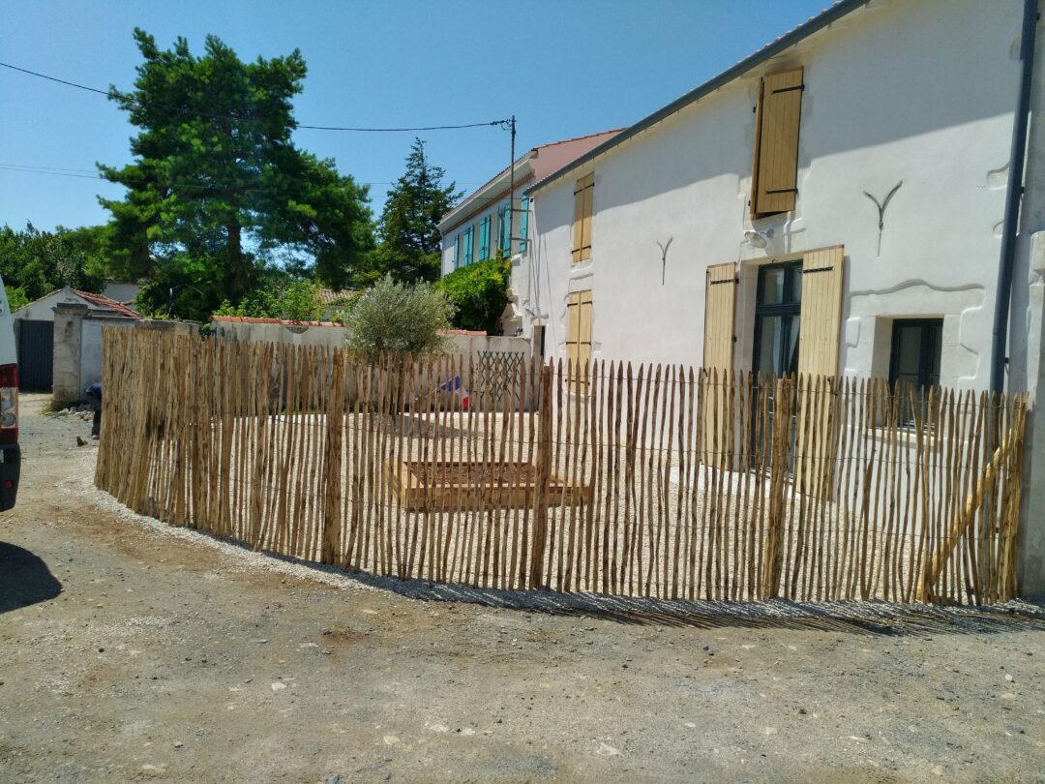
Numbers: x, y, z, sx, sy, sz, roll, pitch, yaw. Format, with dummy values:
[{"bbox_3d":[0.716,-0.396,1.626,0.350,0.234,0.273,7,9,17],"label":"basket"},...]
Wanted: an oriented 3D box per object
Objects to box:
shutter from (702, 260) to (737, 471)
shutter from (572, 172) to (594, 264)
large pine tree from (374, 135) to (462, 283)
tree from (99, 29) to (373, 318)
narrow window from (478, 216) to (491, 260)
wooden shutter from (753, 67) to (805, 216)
[{"bbox_3d":[2.295,-0.311,8.110,0.060,2.331,0.602,0,5,-18],"label":"shutter"},{"bbox_3d":[1.041,-2.960,11.930,0.100,1.401,0.823,0,5,-18],"label":"shutter"},{"bbox_3d":[-4.756,-6.249,31.717,3.835,10.472,3.835,1,5,-9],"label":"large pine tree"},{"bbox_3d":[-10.594,-7.039,25.616,10.145,12.734,9.435,-1,5,-22],"label":"tree"},{"bbox_3d":[-0.974,-3.962,18.093,0.100,1.184,0.987,0,5,-18],"label":"narrow window"},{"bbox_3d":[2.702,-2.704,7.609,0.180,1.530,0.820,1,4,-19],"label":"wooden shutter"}]

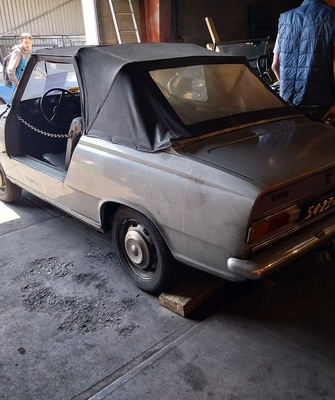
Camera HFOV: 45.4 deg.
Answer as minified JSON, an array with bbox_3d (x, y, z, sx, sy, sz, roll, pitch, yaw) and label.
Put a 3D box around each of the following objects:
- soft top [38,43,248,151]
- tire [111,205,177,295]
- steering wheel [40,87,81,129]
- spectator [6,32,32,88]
[{"bbox_3d":[-0.083,-0.847,2.946,1.380,0.540,1.640,-18,25,-38],"label":"soft top"},{"bbox_3d":[-0.110,0.273,2.389,0.150,0.575,0.575,-18,25,-38],"label":"tire"},{"bbox_3d":[-0.930,-0.790,3.514,0.380,0.380,0.080,-18,0,-38],"label":"steering wheel"},{"bbox_3d":[-2.057,-1.503,5.778,0.520,1.700,0.540,14,25,37],"label":"spectator"}]

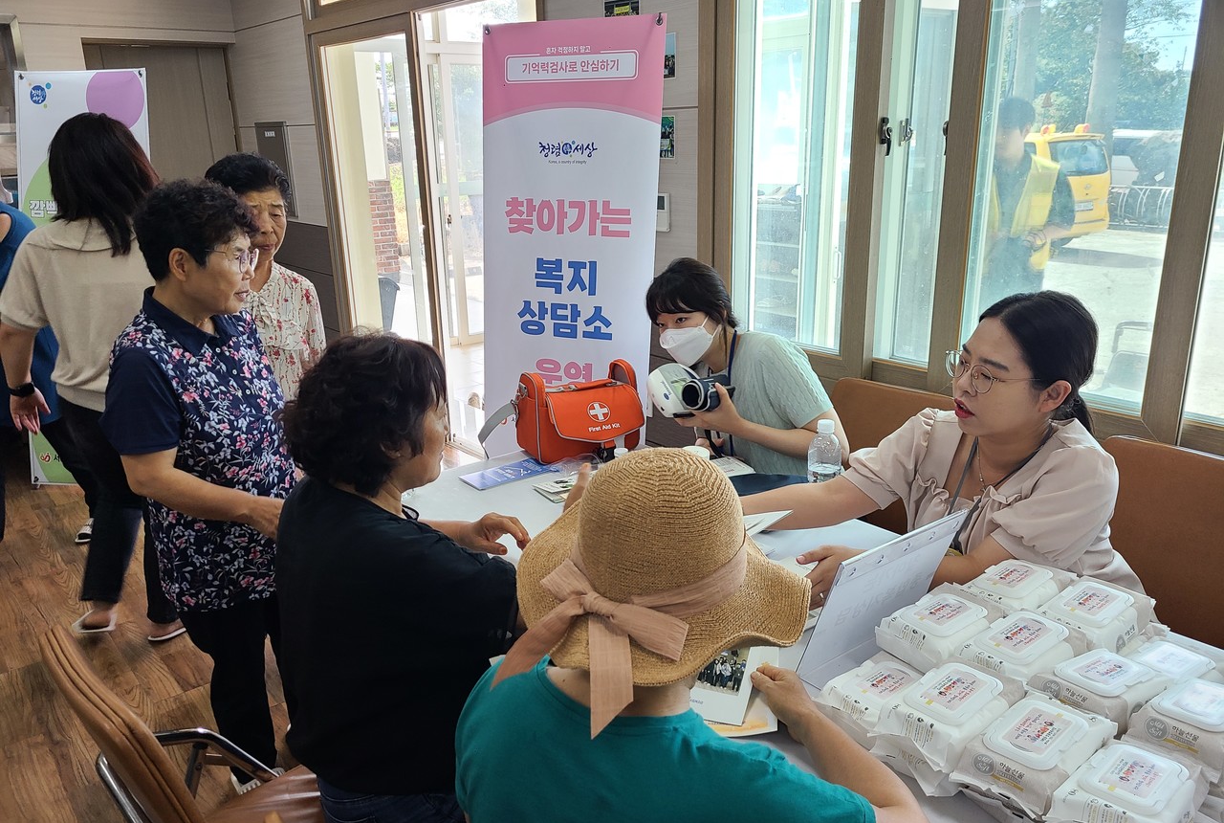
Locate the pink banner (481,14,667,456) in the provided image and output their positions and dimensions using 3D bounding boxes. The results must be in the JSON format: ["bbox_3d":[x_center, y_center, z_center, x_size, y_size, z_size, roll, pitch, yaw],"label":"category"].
[{"bbox_3d":[-0.144,-0.158,2.647,0.600,1.800,0.100,13,19,33],"label":"pink banner"}]

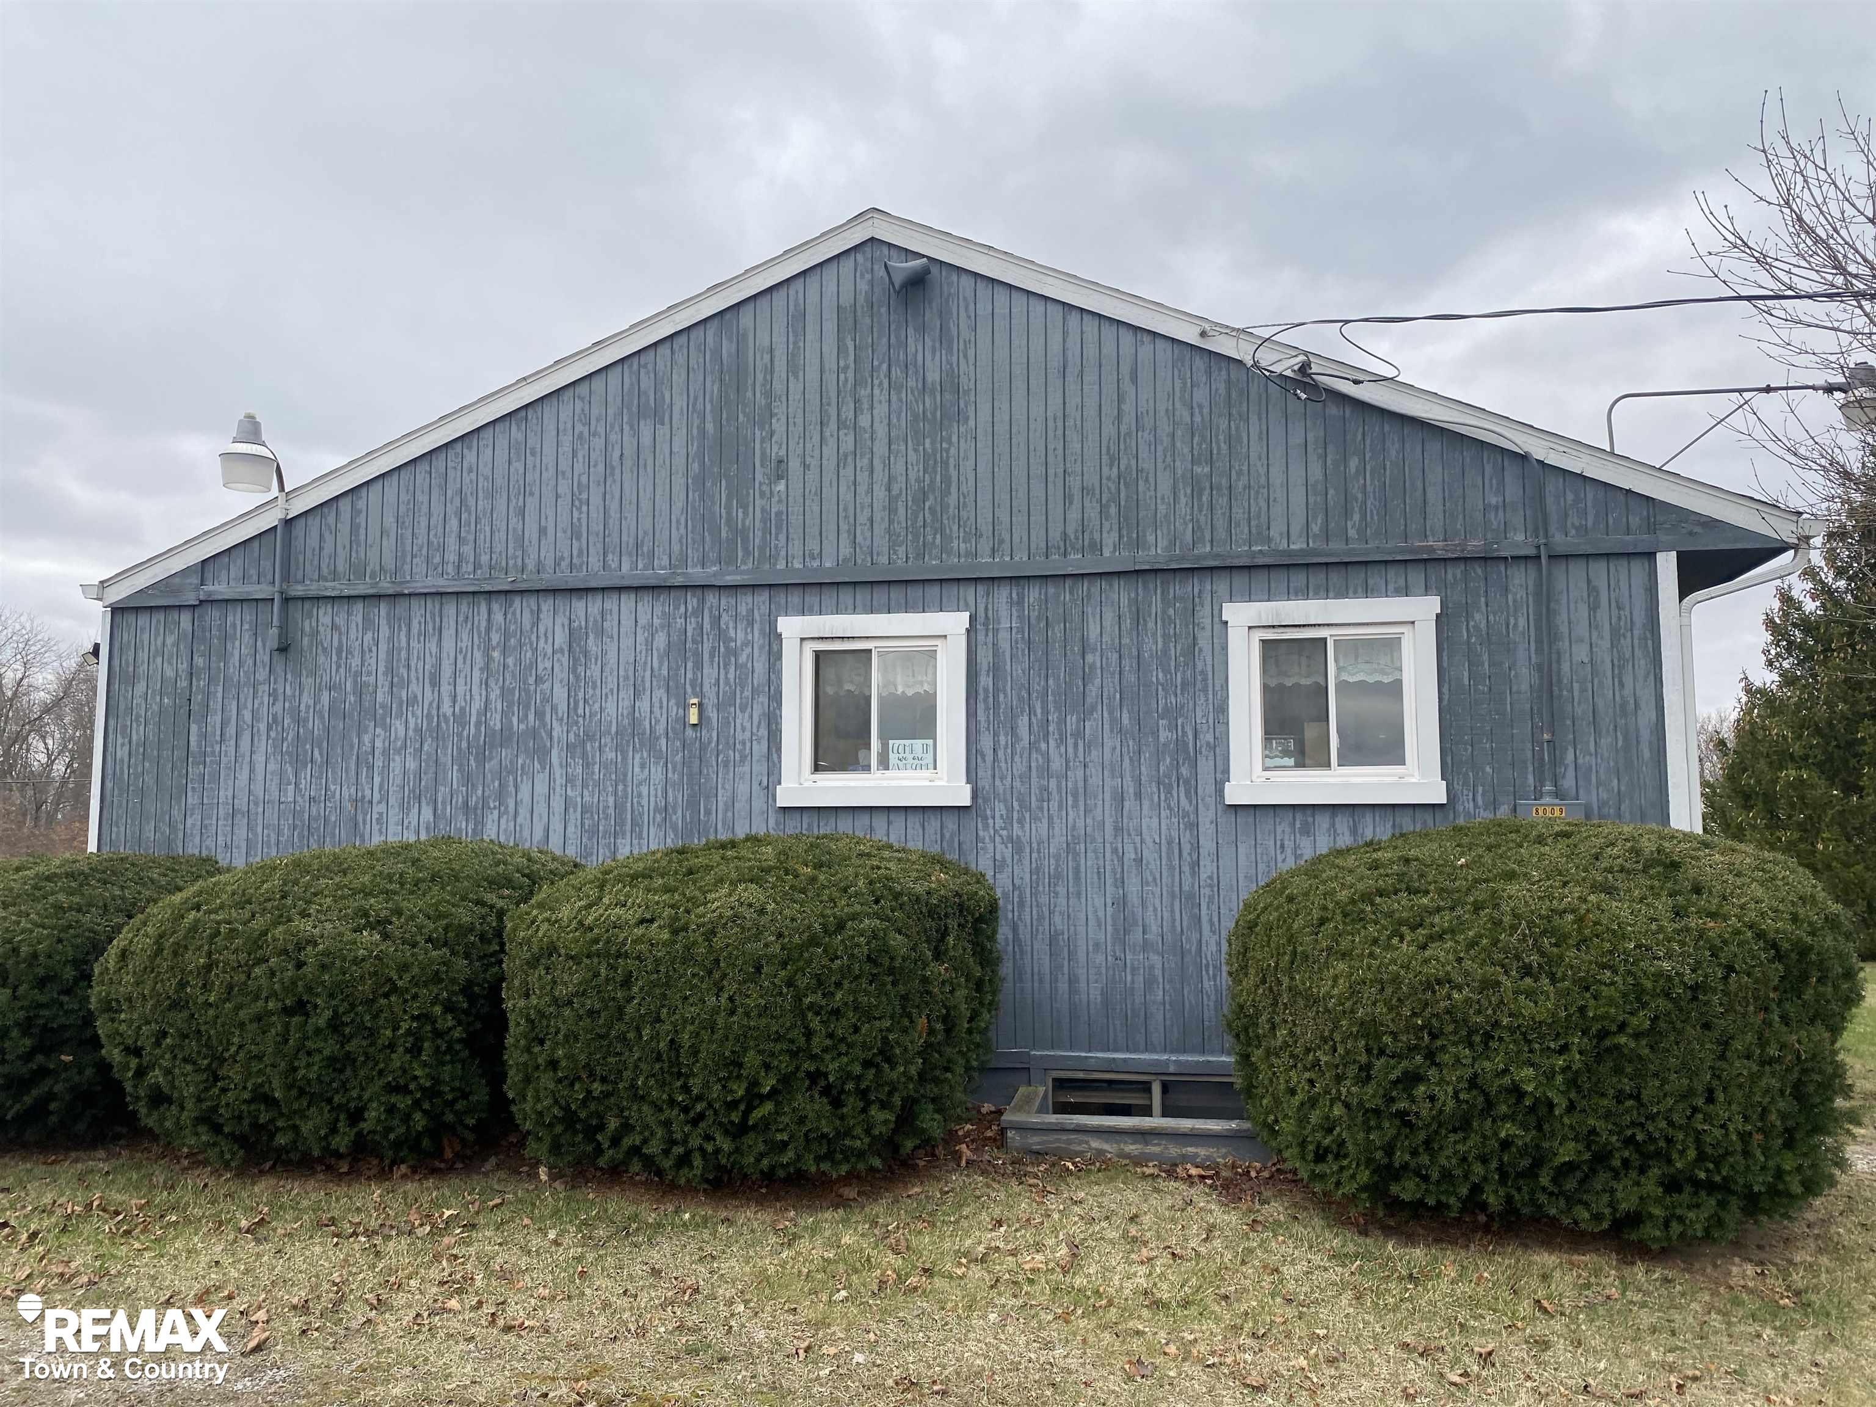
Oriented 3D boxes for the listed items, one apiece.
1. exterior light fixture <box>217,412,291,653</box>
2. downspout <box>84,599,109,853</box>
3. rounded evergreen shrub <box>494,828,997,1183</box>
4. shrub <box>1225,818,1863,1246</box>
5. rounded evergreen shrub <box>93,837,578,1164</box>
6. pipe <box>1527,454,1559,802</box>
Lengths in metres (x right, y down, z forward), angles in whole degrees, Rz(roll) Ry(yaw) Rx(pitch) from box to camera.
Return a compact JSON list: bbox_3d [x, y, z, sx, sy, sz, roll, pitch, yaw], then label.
[{"bbox_3d":[-4.018,-1.014,8.299,0.375,1.373,0.613,-1,-5,10],"label":"exterior light fixture"},{"bbox_3d":[-5.176,0.810,8.674,0.069,2.766,0.069,-1,-5,10],"label":"downspout"},{"bbox_3d":[-0.862,1.415,6.880,2.332,1.541,1.660,-1,-5,10],"label":"rounded evergreen shrub"},{"bbox_3d":[2.511,1.316,6.154,2.430,1.601,1.838,-1,-5,10],"label":"shrub"},{"bbox_3d":[-2.965,1.460,7.239,2.292,1.522,1.660,-1,-5,10],"label":"rounded evergreen shrub"},{"bbox_3d":[3.130,-0.399,7.272,0.069,1.808,0.069,-1,-5,10],"label":"pipe"}]

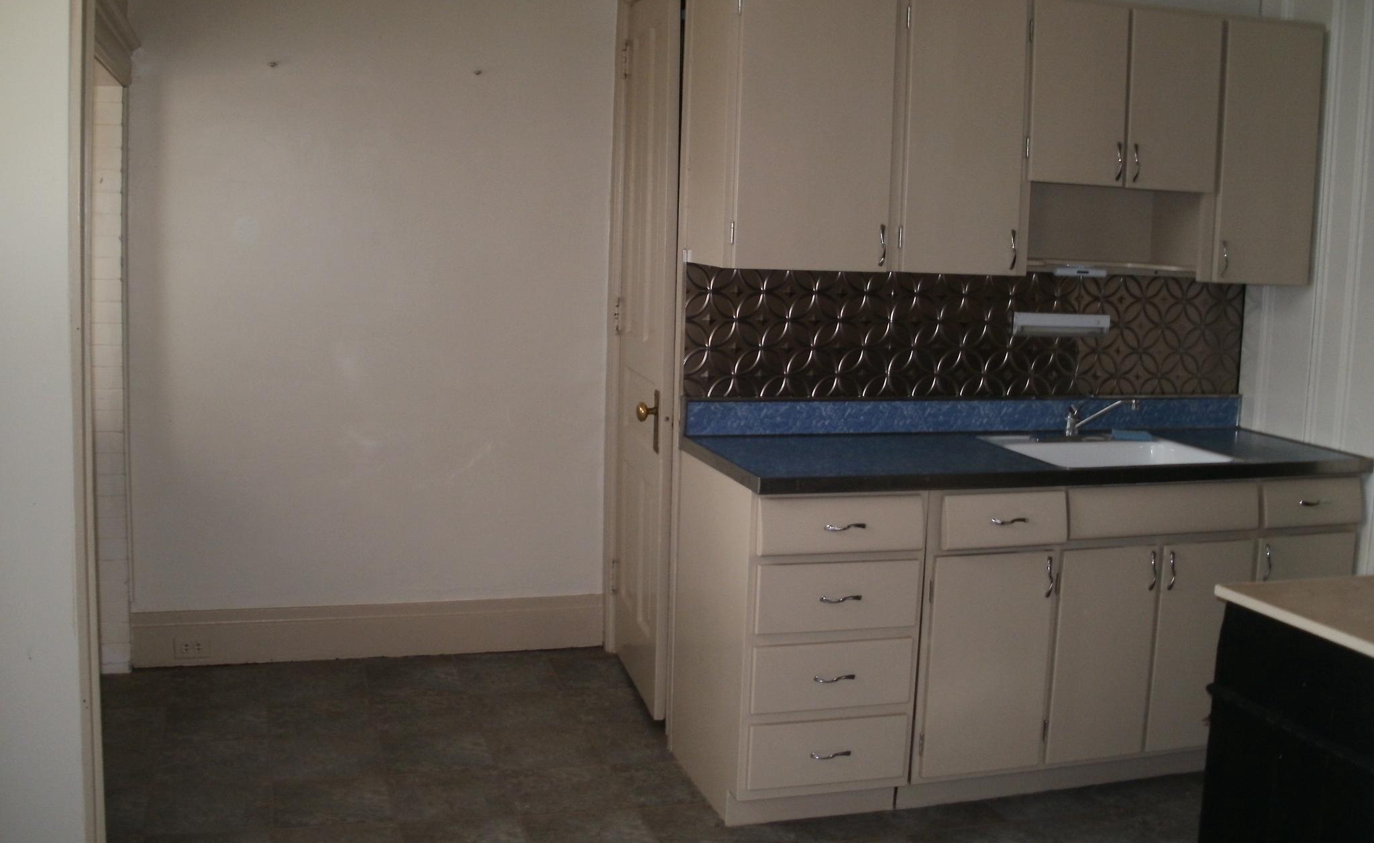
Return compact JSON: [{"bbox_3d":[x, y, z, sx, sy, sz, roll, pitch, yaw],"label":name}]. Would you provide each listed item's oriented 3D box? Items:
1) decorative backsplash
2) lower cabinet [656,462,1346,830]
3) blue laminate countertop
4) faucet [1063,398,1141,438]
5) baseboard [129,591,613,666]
[{"bbox_3d":[0.867,-0.252,4.157,1.833,0.366,0.015,-1,9,-19],"label":"decorative backsplash"},{"bbox_3d":[0.919,0.541,4.007,1.827,0.870,0.578,-1,9,-19],"label":"lower cabinet"},{"bbox_3d":[0.945,0.093,3.931,1.827,0.040,0.593,-1,9,-19],"label":"blue laminate countertop"},{"bbox_3d":[1.189,-0.019,4.098,0.055,0.150,0.235,-5,11,-38],"label":"faucet"},{"bbox_3d":[-1.034,0.692,4.747,1.546,0.186,0.025,0,9,-17],"label":"baseboard"}]

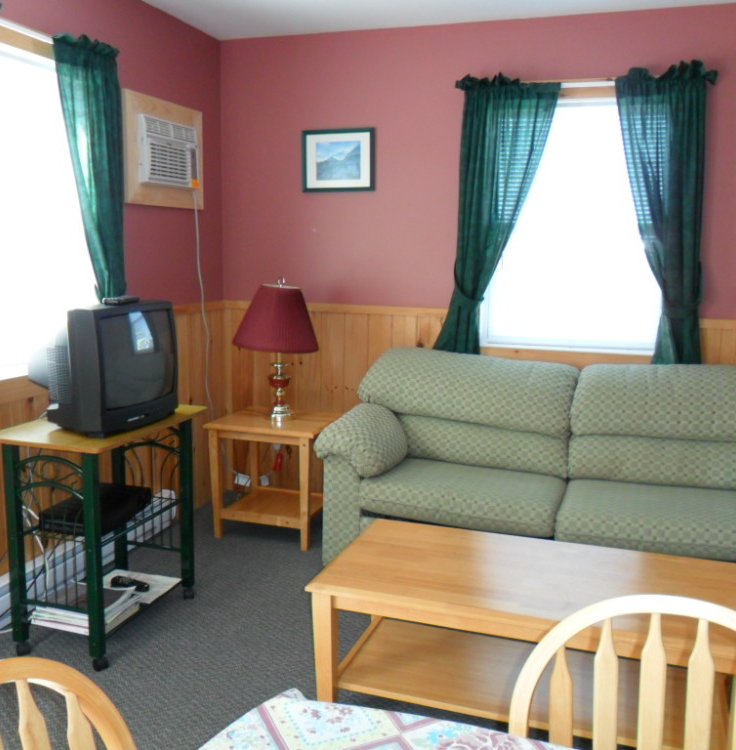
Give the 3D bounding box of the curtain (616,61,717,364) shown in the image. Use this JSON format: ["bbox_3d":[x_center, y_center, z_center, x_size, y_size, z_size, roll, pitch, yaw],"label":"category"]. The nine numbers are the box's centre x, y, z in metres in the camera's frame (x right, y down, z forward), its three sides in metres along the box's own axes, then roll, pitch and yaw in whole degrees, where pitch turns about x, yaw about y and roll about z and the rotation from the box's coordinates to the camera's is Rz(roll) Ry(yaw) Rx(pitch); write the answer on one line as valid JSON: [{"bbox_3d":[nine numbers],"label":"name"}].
[{"bbox_3d":[1.297,-0.596,3.498,0.450,1.520,0.120,4,10,18],"label":"curtain"}]

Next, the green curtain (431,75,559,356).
[{"bbox_3d":[0.589,-0.643,3.723,0.575,1.510,0.120,4,10,18],"label":"green curtain"}]

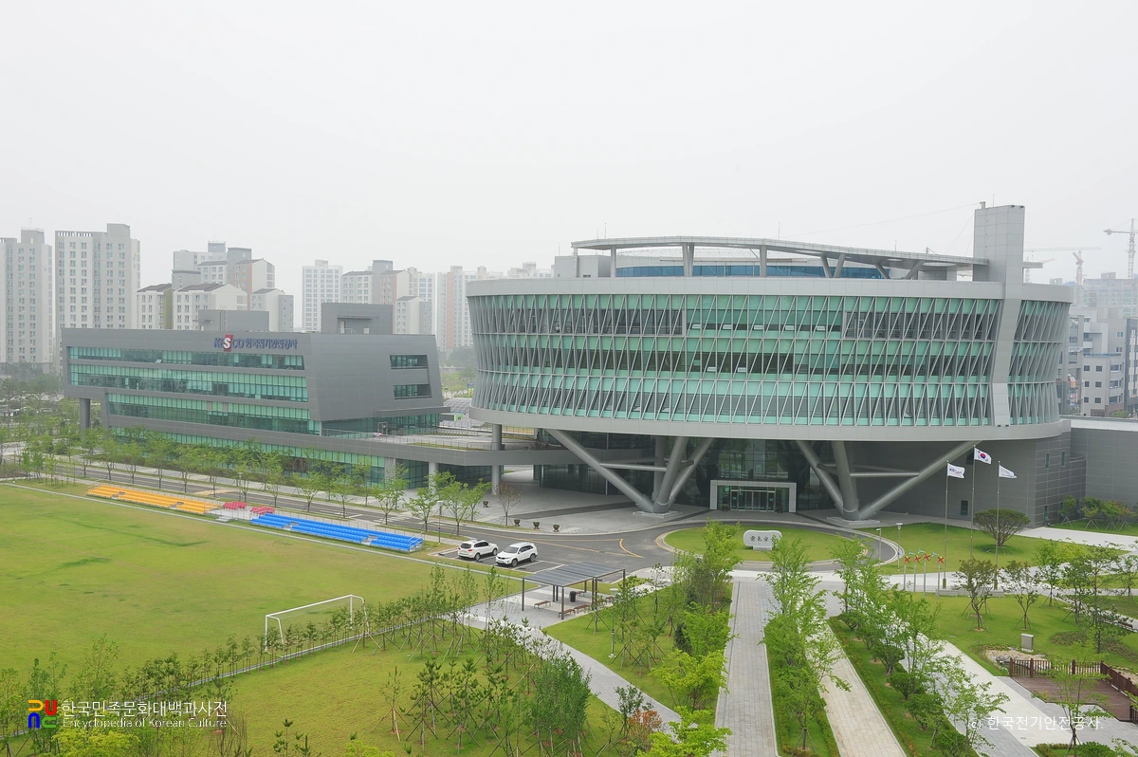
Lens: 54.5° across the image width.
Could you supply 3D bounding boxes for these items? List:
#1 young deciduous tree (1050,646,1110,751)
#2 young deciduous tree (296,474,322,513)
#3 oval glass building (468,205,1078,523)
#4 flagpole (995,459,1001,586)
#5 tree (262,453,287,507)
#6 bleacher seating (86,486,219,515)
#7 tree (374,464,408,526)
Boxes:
[{"bbox_3d":[26.694,16.731,57.627,3.170,5.840,3.170,1,2,0],"label":"young deciduous tree"},{"bbox_3d":[-30.417,13.411,129.451,3.667,4.634,3.667,1,2,0],"label":"young deciduous tree"},{"bbox_3d":[24.236,-1.998,142.849,75.850,36.170,49.490,1,2,8],"label":"oval glass building"},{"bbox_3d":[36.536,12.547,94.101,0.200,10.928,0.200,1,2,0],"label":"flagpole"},{"bbox_3d":[-35.195,12.365,132.811,2.965,6.298,2.965,1,2,0],"label":"tree"},{"bbox_3d":[-50.931,14.721,134.681,23.140,1.150,2.100,3,3,35],"label":"bleacher seating"},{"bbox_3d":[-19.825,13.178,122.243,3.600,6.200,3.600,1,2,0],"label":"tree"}]

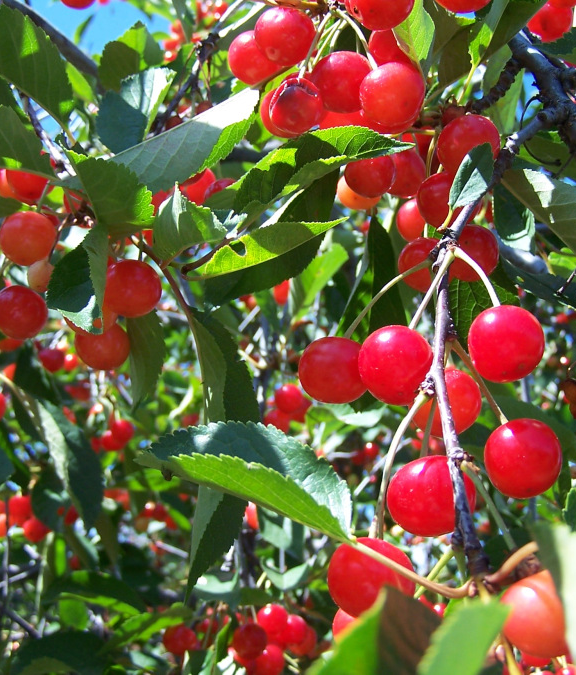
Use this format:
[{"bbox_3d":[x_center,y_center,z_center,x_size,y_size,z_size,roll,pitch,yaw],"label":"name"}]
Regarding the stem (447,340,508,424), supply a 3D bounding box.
[{"bbox_3d":[0.054,0.012,0.277,0.003,0.028,0.003,-29,-27,0],"label":"stem"}]

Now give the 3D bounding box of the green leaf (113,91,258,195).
[{"bbox_3d":[-0.036,-0.065,0.345,0.062,0.022,0.020,-26,-6,0],"label":"green leaf"}]

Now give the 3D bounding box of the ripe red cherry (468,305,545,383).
[{"bbox_3d":[0.060,0.002,0.271,0.021,0.020,0.021,0,-33,0],"label":"ripe red cherry"}]

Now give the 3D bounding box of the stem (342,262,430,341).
[{"bbox_3d":[0.027,-0.011,0.287,0.036,0.005,0.005,-43,-2,32],"label":"stem"}]

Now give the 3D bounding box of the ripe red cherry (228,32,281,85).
[{"bbox_3d":[-0.013,-0.106,0.376,0.020,0.020,0.020,13,-22,0],"label":"ripe red cherry"}]

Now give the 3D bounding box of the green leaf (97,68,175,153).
[{"bbox_3d":[-0.063,-0.093,0.410,0.032,0.047,0.014,27,-9,28],"label":"green leaf"}]

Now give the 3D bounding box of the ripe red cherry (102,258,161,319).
[{"bbox_3d":[-0.055,-0.017,0.352,0.021,0.020,0.021,0,-33,0],"label":"ripe red cherry"}]

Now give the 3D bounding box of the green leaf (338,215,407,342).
[{"bbox_3d":[0.030,-0.009,0.375,0.033,0.077,0.012,3,-9,-11],"label":"green leaf"}]

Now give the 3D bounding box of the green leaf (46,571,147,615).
[{"bbox_3d":[-0.113,0.150,0.580,0.062,0.030,0.014,7,-60,1],"label":"green leaf"}]

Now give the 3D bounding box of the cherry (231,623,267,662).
[{"bbox_3d":[-0.023,0.184,0.595,0.021,0.020,0.021,0,-17,0],"label":"cherry"}]

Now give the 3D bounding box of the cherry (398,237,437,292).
[{"bbox_3d":[0.053,-0.027,0.374,0.021,0.020,0.021,0,-33,0],"label":"cherry"}]

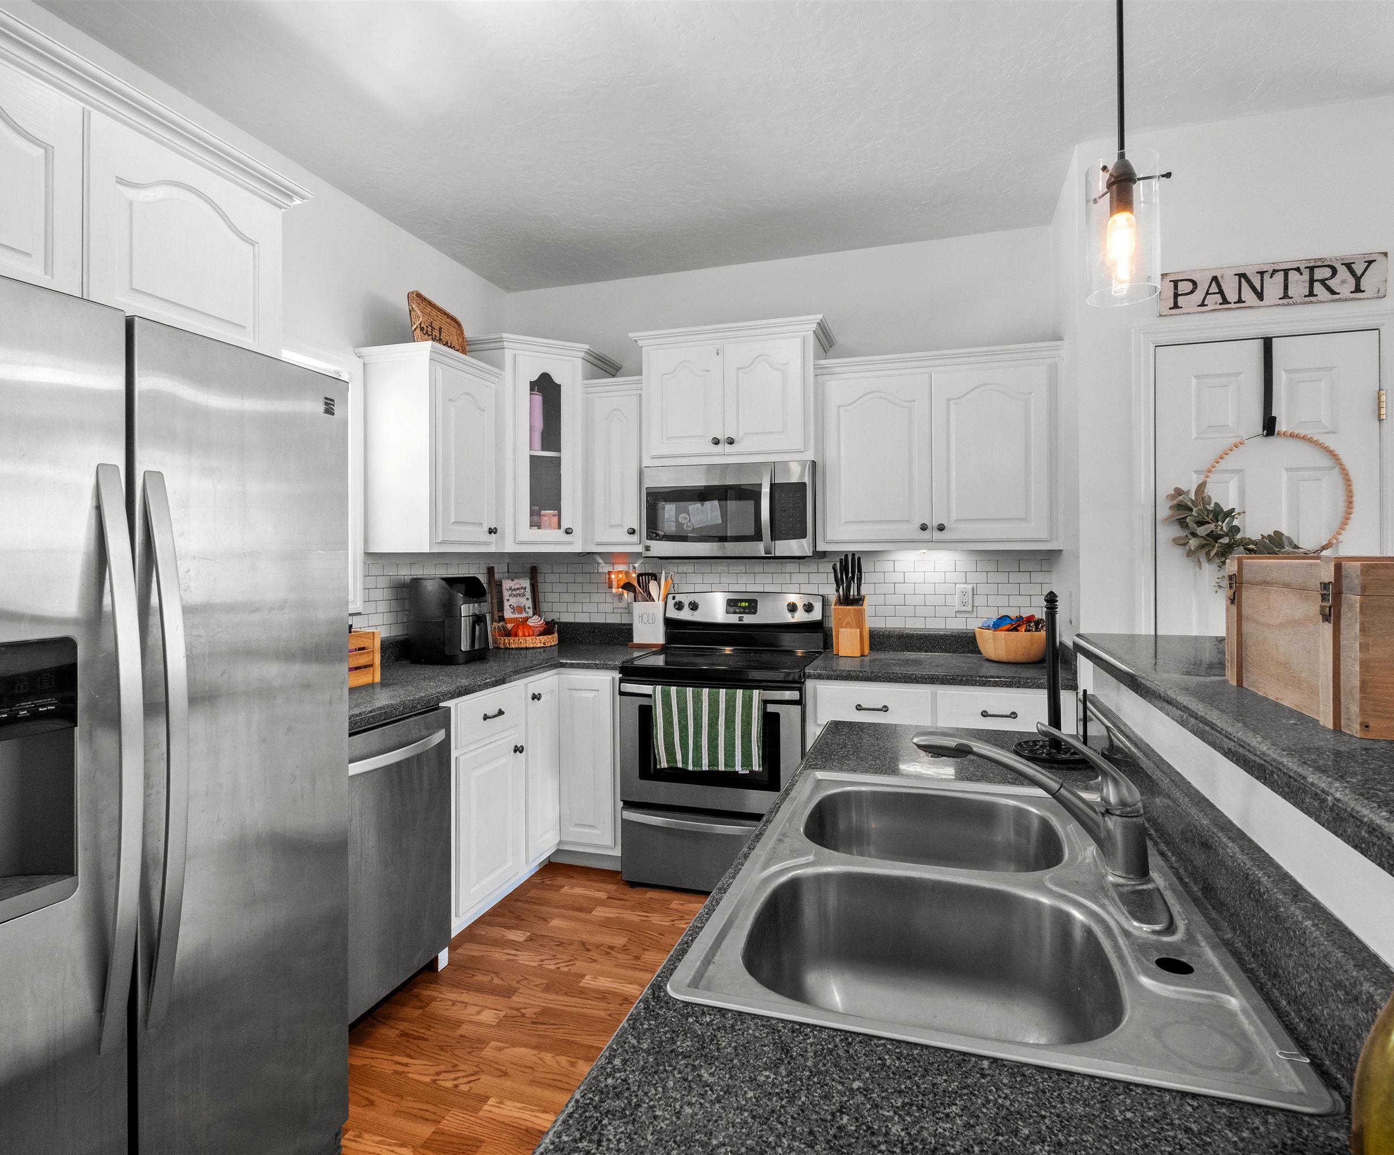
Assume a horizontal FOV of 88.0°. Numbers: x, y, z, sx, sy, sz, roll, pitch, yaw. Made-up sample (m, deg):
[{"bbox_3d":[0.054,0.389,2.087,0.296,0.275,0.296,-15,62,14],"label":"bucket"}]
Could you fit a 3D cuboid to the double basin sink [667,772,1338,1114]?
[{"bbox_3d":[0.354,0.496,1.010,0.553,0.195,0.810,0,2,18],"label":"double basin sink"}]

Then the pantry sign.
[{"bbox_3d":[1.819,-0.929,2.291,0.600,0.139,0.020,0,2,18],"label":"pantry sign"}]

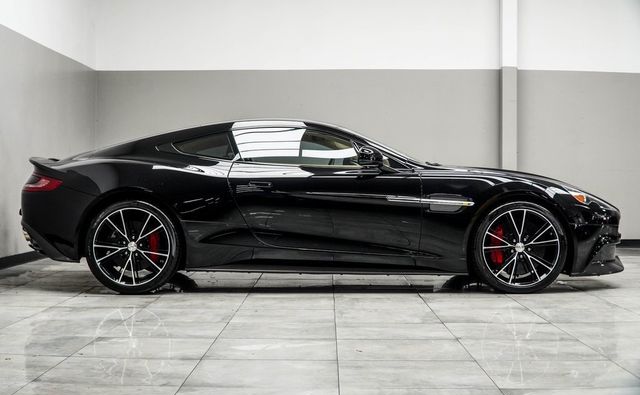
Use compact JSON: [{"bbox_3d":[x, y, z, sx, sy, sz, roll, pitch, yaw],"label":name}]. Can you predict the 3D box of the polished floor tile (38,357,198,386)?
[{"bbox_3d":[-0.824,0.729,3.400,0.602,0.012,0.487,0,1,1],"label":"polished floor tile"}]

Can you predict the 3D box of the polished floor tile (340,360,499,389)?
[{"bbox_3d":[0.381,0.734,3.389,0.602,0.012,0.487,0,1,1],"label":"polished floor tile"}]

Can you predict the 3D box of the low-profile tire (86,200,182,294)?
[{"bbox_3d":[-1.320,0.347,5.915,0.680,0.680,0.290,0,1,1],"label":"low-profile tire"}]

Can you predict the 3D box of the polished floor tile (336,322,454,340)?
[{"bbox_3d":[0.390,0.717,4.356,0.602,0.012,0.487,0,1,1],"label":"polished floor tile"}]

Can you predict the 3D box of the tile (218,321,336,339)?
[{"bbox_3d":[-0.212,0.714,4.361,0.602,0.012,0.487,0,1,1],"label":"tile"}]

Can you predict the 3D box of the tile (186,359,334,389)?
[{"bbox_3d":[-0.222,0.731,3.394,0.602,0.012,0.487,0,1,1],"label":"tile"}]

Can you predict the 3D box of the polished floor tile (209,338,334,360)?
[{"bbox_3d":[-0.217,0.723,3.878,0.602,0.012,0.487,0,1,1],"label":"polished floor tile"}]

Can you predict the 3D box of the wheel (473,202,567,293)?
[{"bbox_3d":[1.413,0.350,5.897,0.680,0.680,0.255,0,1,1],"label":"wheel"}]

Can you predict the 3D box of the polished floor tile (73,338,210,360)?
[{"bbox_3d":[-0.820,0.720,3.884,0.602,0.012,0.487,0,1,1],"label":"polished floor tile"}]

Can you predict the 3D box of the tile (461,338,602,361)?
[{"bbox_3d":[0.988,0.728,3.866,0.602,0.012,0.487,0,1,1],"label":"tile"}]

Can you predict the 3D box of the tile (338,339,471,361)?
[{"bbox_3d":[0.385,0.725,3.872,0.602,0.012,0.487,0,1,1],"label":"tile"}]

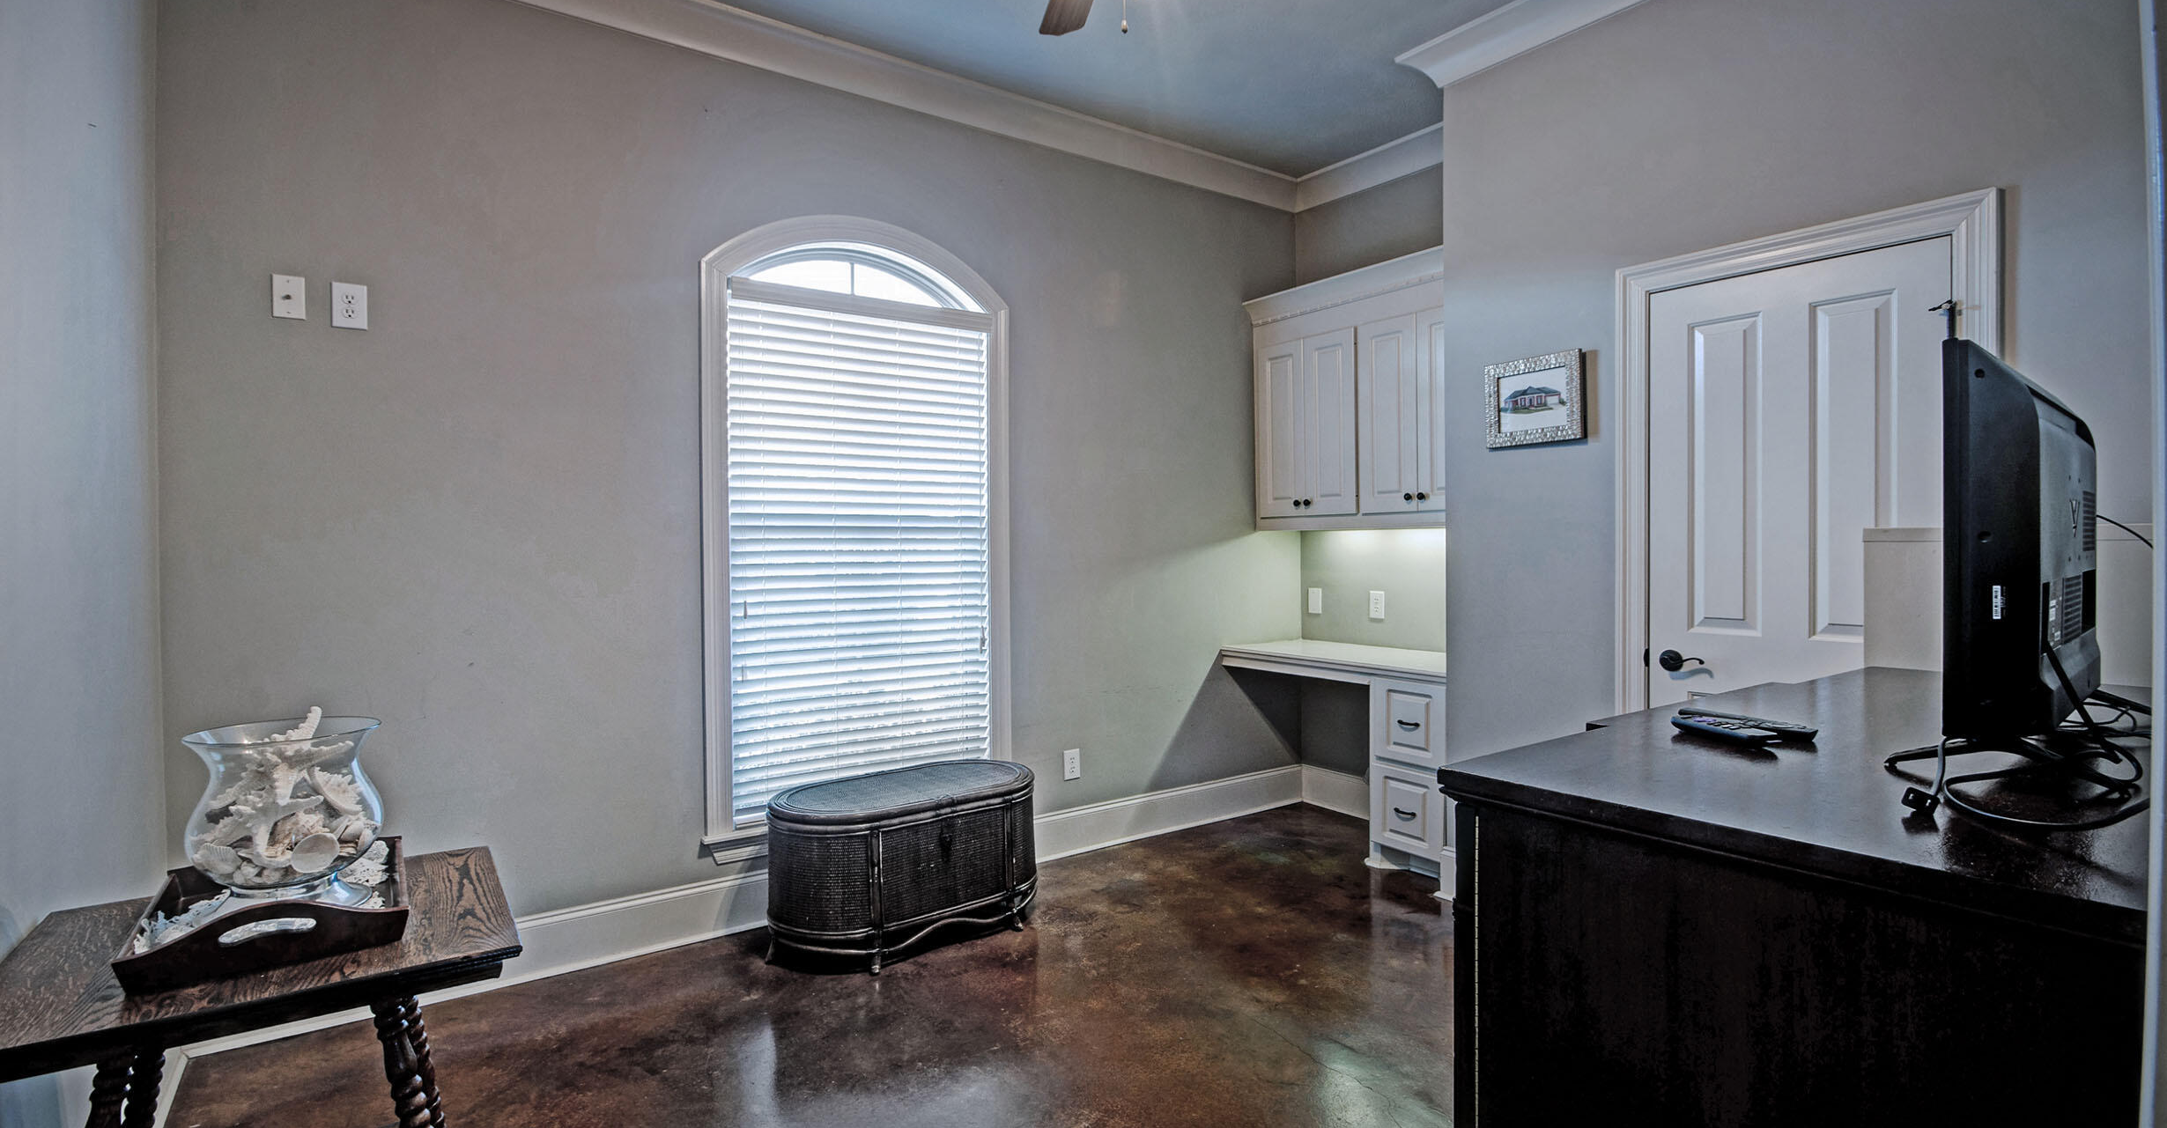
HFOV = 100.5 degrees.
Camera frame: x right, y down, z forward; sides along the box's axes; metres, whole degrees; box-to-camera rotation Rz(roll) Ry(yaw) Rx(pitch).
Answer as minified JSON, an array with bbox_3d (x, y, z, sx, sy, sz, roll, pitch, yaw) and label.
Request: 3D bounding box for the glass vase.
[{"bbox_3d":[-1.198,0.385,1.361,0.226,0.268,0.226,-1,1,-33],"label":"glass vase"}]

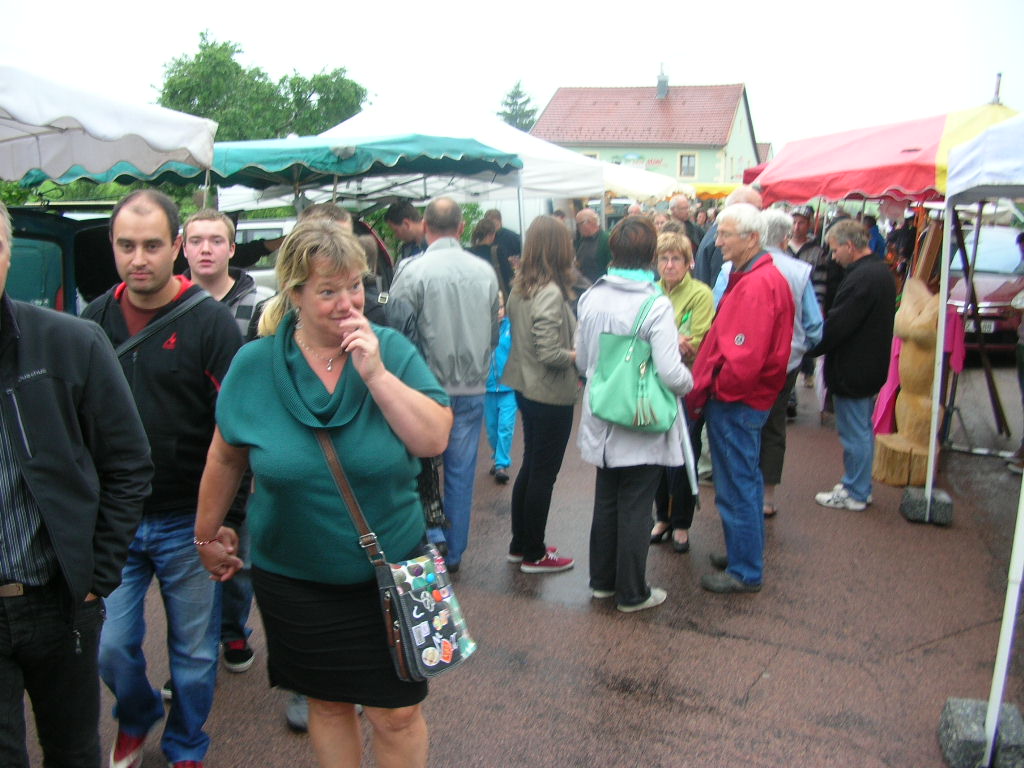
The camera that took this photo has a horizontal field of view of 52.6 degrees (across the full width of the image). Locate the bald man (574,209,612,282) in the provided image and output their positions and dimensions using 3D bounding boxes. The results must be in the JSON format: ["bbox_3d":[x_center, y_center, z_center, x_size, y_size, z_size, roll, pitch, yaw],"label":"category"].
[{"bbox_3d":[0.660,-0.560,8.614,0.520,1.740,0.350,4,9,20],"label":"bald man"}]

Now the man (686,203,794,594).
[{"bbox_3d":[1.001,0.063,4.655,0.420,1.710,0.500,-1,9,-8],"label":"man"}]

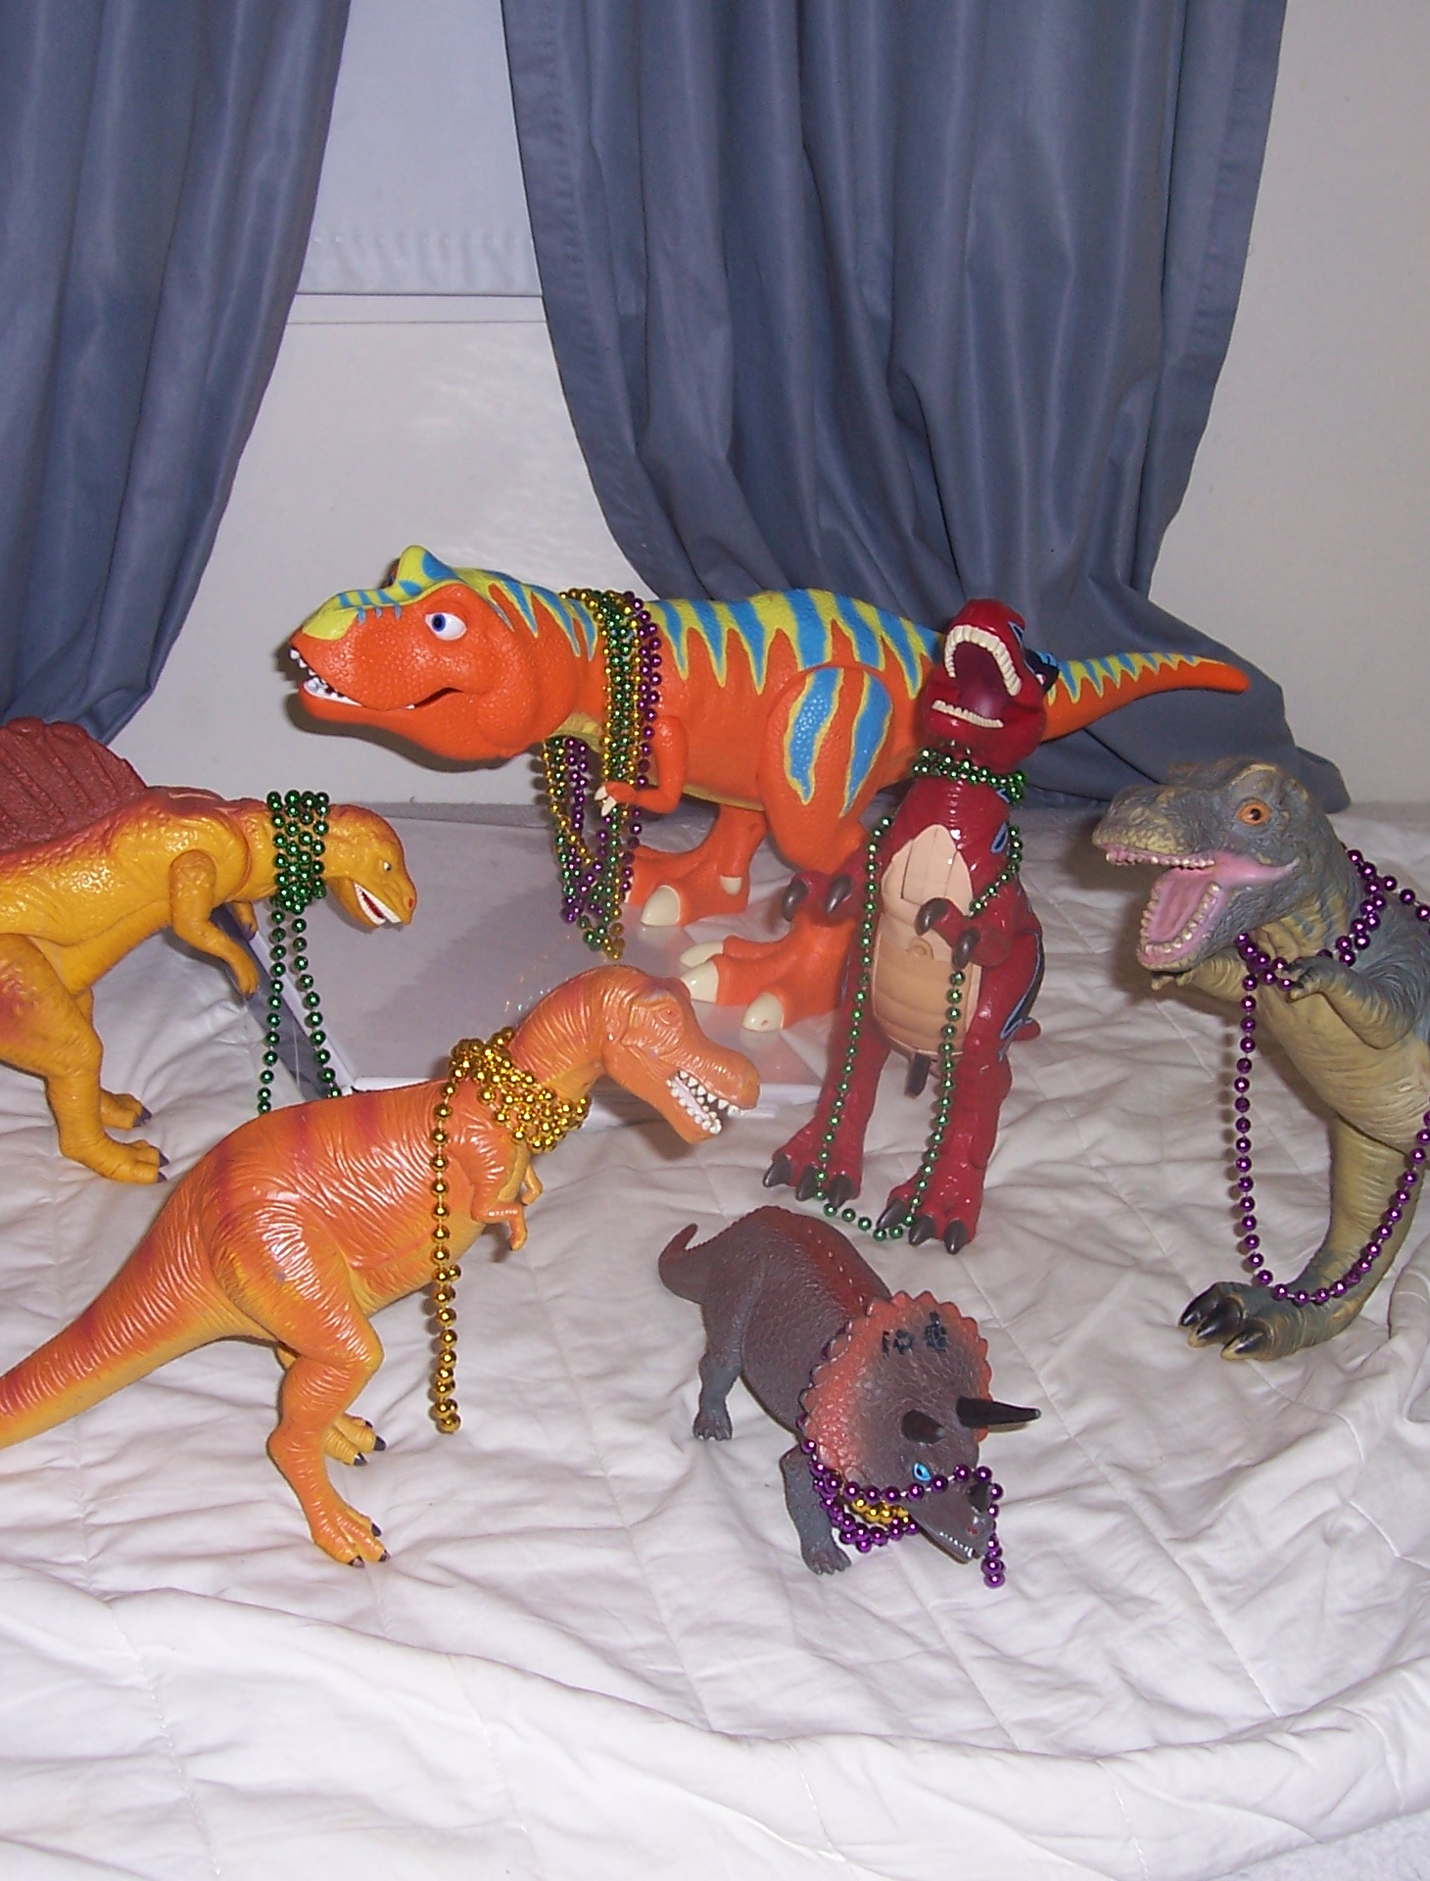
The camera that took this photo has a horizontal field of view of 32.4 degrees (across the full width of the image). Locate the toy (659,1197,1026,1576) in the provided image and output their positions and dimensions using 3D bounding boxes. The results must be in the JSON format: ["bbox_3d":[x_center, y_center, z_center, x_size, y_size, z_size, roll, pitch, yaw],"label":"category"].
[{"bbox_3d":[0.041,0.158,0.970,0.100,0.100,0.235,-12,25,-28],"label":"toy"}]

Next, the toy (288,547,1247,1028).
[{"bbox_3d":[0.043,-0.102,1.364,0.520,0.250,0.175,-6,22,-14],"label":"toy"}]

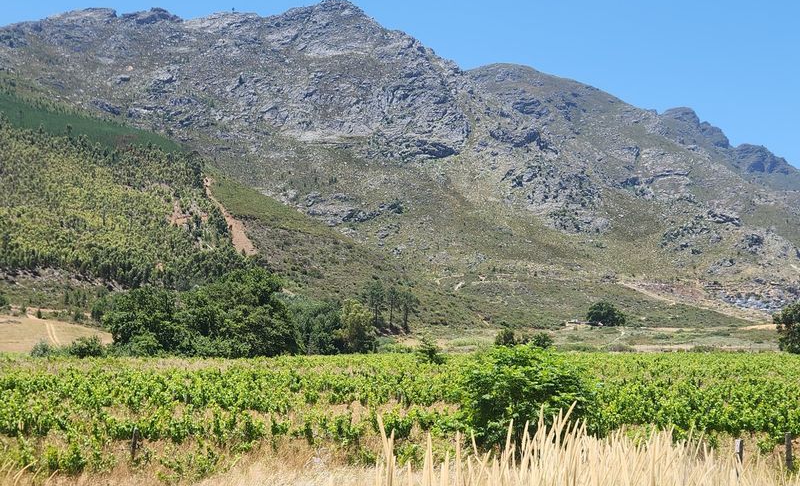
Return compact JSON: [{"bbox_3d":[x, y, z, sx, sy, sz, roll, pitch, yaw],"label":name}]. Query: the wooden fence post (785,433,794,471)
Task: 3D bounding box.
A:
[{"bbox_3d":[8.055,4.346,11.000,0.125,0.820,0.125,0,-11,0],"label":"wooden fence post"}]

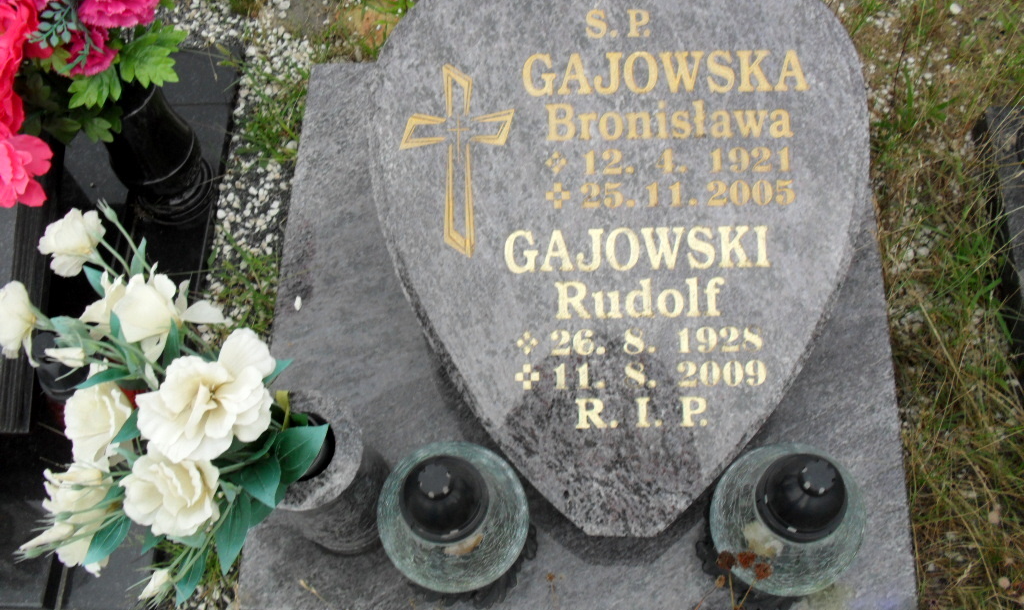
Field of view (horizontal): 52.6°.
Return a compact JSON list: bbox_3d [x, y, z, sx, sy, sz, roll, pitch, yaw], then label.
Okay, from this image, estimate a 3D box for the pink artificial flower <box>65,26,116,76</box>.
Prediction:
[{"bbox_3d":[-0.429,-0.261,1.055,0.060,0.060,0.042,-20,25,-7],"label":"pink artificial flower"}]

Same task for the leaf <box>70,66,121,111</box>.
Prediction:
[{"bbox_3d":[-0.429,-0.223,1.065,0.053,0.016,0.043,6,89,-14],"label":"leaf"}]

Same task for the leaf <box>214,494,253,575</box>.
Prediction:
[{"bbox_3d":[-0.234,0.192,0.868,0.030,0.011,0.075,12,101,-3],"label":"leaf"}]

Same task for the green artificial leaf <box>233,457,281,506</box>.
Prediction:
[{"bbox_3d":[-0.216,0.151,0.880,0.038,0.056,0.013,-22,26,-1],"label":"green artificial leaf"}]

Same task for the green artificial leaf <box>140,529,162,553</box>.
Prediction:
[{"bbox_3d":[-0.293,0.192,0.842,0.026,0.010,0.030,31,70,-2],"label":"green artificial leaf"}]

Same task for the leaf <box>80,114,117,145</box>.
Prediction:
[{"bbox_3d":[-0.424,-0.181,1.065,0.039,0.014,0.031,-17,92,-14],"label":"leaf"}]

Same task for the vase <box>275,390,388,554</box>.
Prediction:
[{"bbox_3d":[-0.183,0.173,1.038,0.111,0.224,0.111,0,67,4],"label":"vase"}]

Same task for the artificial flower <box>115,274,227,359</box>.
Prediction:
[{"bbox_3d":[-0.292,0.008,0.875,0.070,0.065,0.082,5,63,34],"label":"artificial flower"}]

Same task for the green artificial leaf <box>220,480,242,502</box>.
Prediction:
[{"bbox_3d":[-0.232,0.153,0.852,0.017,0.008,0.018,-17,79,-13],"label":"green artificial leaf"}]

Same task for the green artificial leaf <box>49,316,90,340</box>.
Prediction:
[{"bbox_3d":[-0.380,0.019,0.890,0.045,0.010,0.022,20,59,13],"label":"green artificial leaf"}]

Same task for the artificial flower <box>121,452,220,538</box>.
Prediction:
[{"bbox_3d":[-0.274,0.152,0.832,0.081,0.050,0.075,0,79,-16],"label":"artificial flower"}]

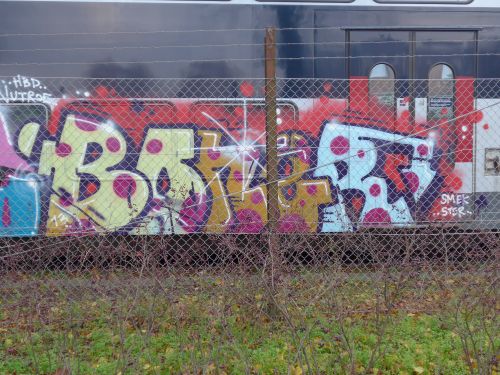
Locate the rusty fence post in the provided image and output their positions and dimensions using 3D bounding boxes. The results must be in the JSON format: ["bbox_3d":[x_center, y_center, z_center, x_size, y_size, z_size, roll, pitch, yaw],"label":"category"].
[{"bbox_3d":[0.181,-0.217,5.350,0.080,2.180,0.075,-1,3,-5],"label":"rusty fence post"}]

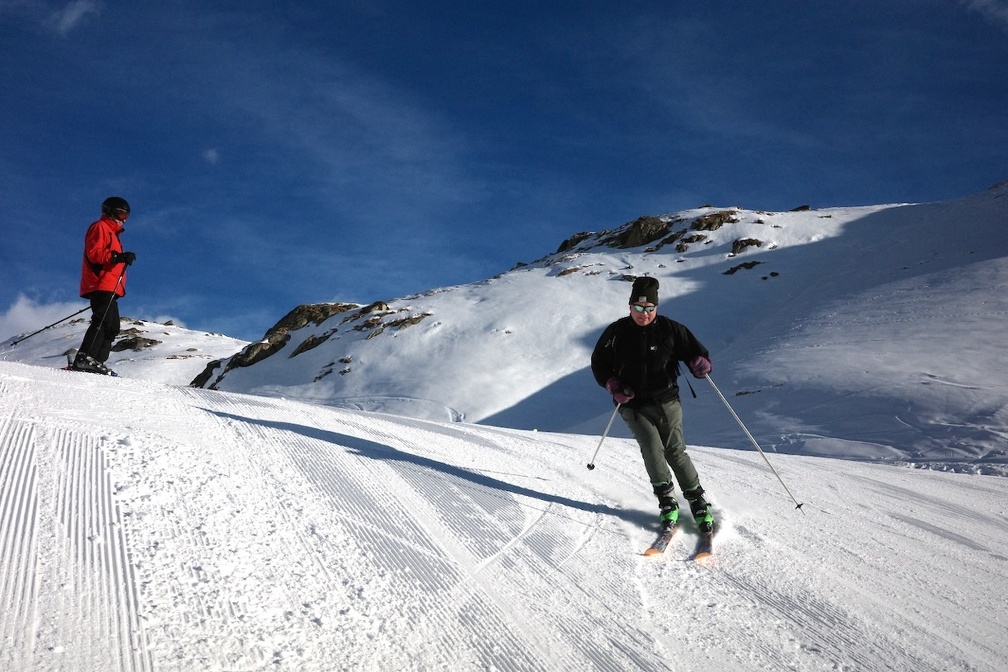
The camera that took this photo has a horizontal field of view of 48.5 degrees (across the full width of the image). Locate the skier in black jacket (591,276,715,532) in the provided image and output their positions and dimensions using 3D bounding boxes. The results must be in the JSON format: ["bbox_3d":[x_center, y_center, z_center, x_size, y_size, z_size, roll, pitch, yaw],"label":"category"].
[{"bbox_3d":[0.985,0.450,7.400,0.780,1.680,0.580,-3,-2,10],"label":"skier in black jacket"}]

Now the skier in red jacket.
[{"bbox_3d":[-3.910,-0.485,11.000,0.580,1.730,0.580,0,-2,-3],"label":"skier in red jacket"}]

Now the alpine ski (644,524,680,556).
[{"bbox_3d":[1.122,1.180,7.360,0.120,0.090,1.620,-4,7,18],"label":"alpine ski"}]

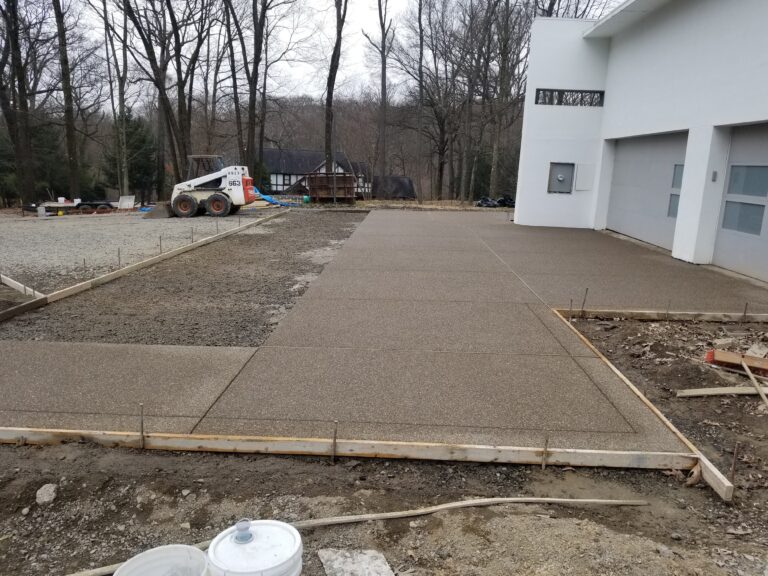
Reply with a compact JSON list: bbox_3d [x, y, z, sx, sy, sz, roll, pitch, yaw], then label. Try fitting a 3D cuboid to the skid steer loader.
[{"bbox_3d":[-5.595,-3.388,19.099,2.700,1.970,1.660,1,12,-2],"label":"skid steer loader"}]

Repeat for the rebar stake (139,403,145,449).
[{"bbox_3d":[-1.464,0.838,3.495,0.017,0.297,0.017,4,12,1],"label":"rebar stake"}]

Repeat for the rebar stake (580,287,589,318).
[{"bbox_3d":[2.360,0.176,6.781,0.017,0.356,0.017,8,12,1],"label":"rebar stake"}]

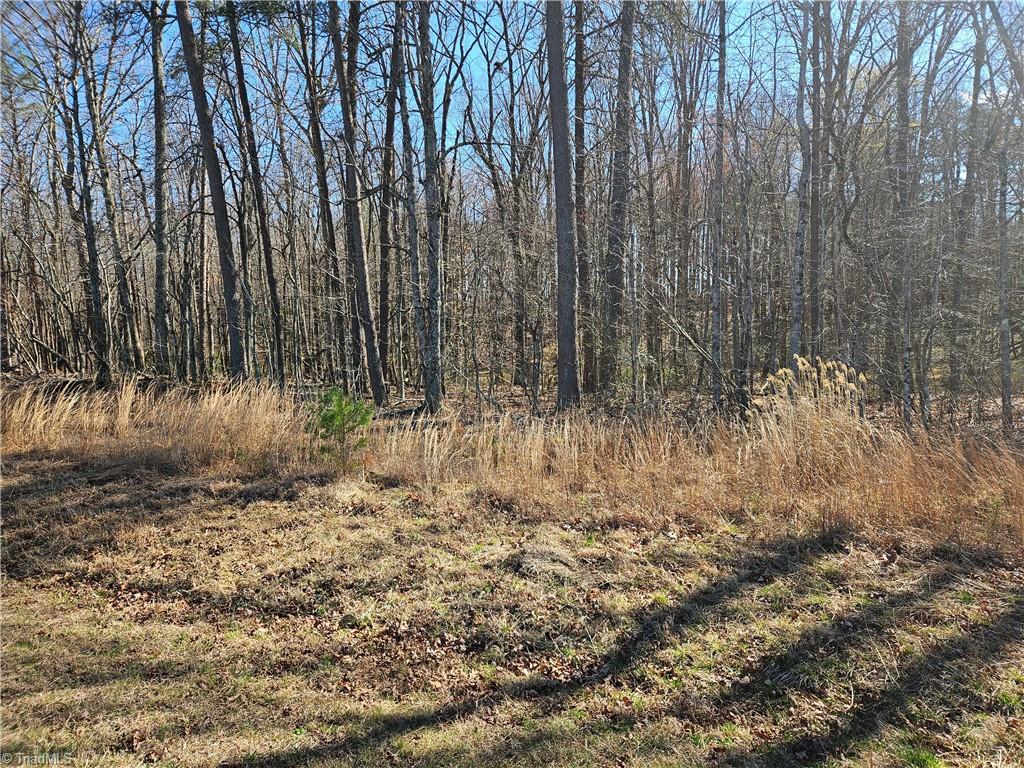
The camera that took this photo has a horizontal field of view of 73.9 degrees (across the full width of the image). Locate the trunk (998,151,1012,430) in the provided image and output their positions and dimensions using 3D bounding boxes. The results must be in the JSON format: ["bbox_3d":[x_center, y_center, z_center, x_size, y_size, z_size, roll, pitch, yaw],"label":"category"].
[{"bbox_3d":[9.277,-1.706,12.790,0.170,5.370,0.170,-3,2,0],"label":"trunk"}]

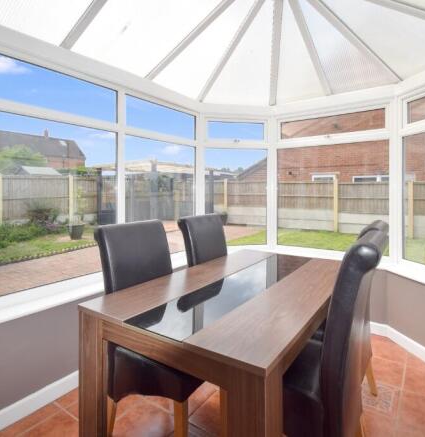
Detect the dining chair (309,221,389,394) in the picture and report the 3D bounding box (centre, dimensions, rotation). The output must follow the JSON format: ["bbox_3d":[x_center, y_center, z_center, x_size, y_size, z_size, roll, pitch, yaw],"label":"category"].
[{"bbox_3d":[0.675,0.545,1.650,0.620,1.060,0.460,3,5,35],"label":"dining chair"}]

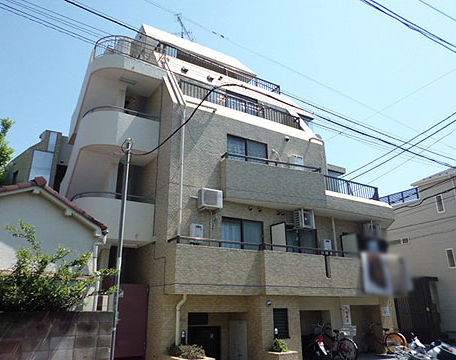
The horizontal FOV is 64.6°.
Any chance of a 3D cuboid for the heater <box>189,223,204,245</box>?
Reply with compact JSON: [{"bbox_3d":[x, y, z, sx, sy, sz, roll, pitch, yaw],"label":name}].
[{"bbox_3d":[-0.865,1.549,10.162,0.360,0.550,0.220,11,-22,-29],"label":"heater"}]

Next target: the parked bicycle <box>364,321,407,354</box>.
[{"bbox_3d":[5.621,5.820,13.283,0.570,1.030,1.720,17,-26,-40],"label":"parked bicycle"}]

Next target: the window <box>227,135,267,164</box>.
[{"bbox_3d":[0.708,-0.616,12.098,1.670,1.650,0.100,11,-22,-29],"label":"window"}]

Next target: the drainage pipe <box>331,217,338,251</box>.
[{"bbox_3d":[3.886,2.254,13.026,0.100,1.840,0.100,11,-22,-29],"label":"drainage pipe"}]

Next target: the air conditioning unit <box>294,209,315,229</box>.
[{"bbox_3d":[2.582,1.325,12.036,0.670,0.550,0.280,11,-22,-29],"label":"air conditioning unit"}]

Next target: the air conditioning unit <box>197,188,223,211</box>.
[{"bbox_3d":[-0.489,0.583,10.589,0.690,0.540,0.280,11,-22,-29],"label":"air conditioning unit"}]

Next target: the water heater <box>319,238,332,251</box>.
[{"bbox_3d":[3.478,2.362,12.650,0.370,0.520,0.220,11,-22,-29],"label":"water heater"}]

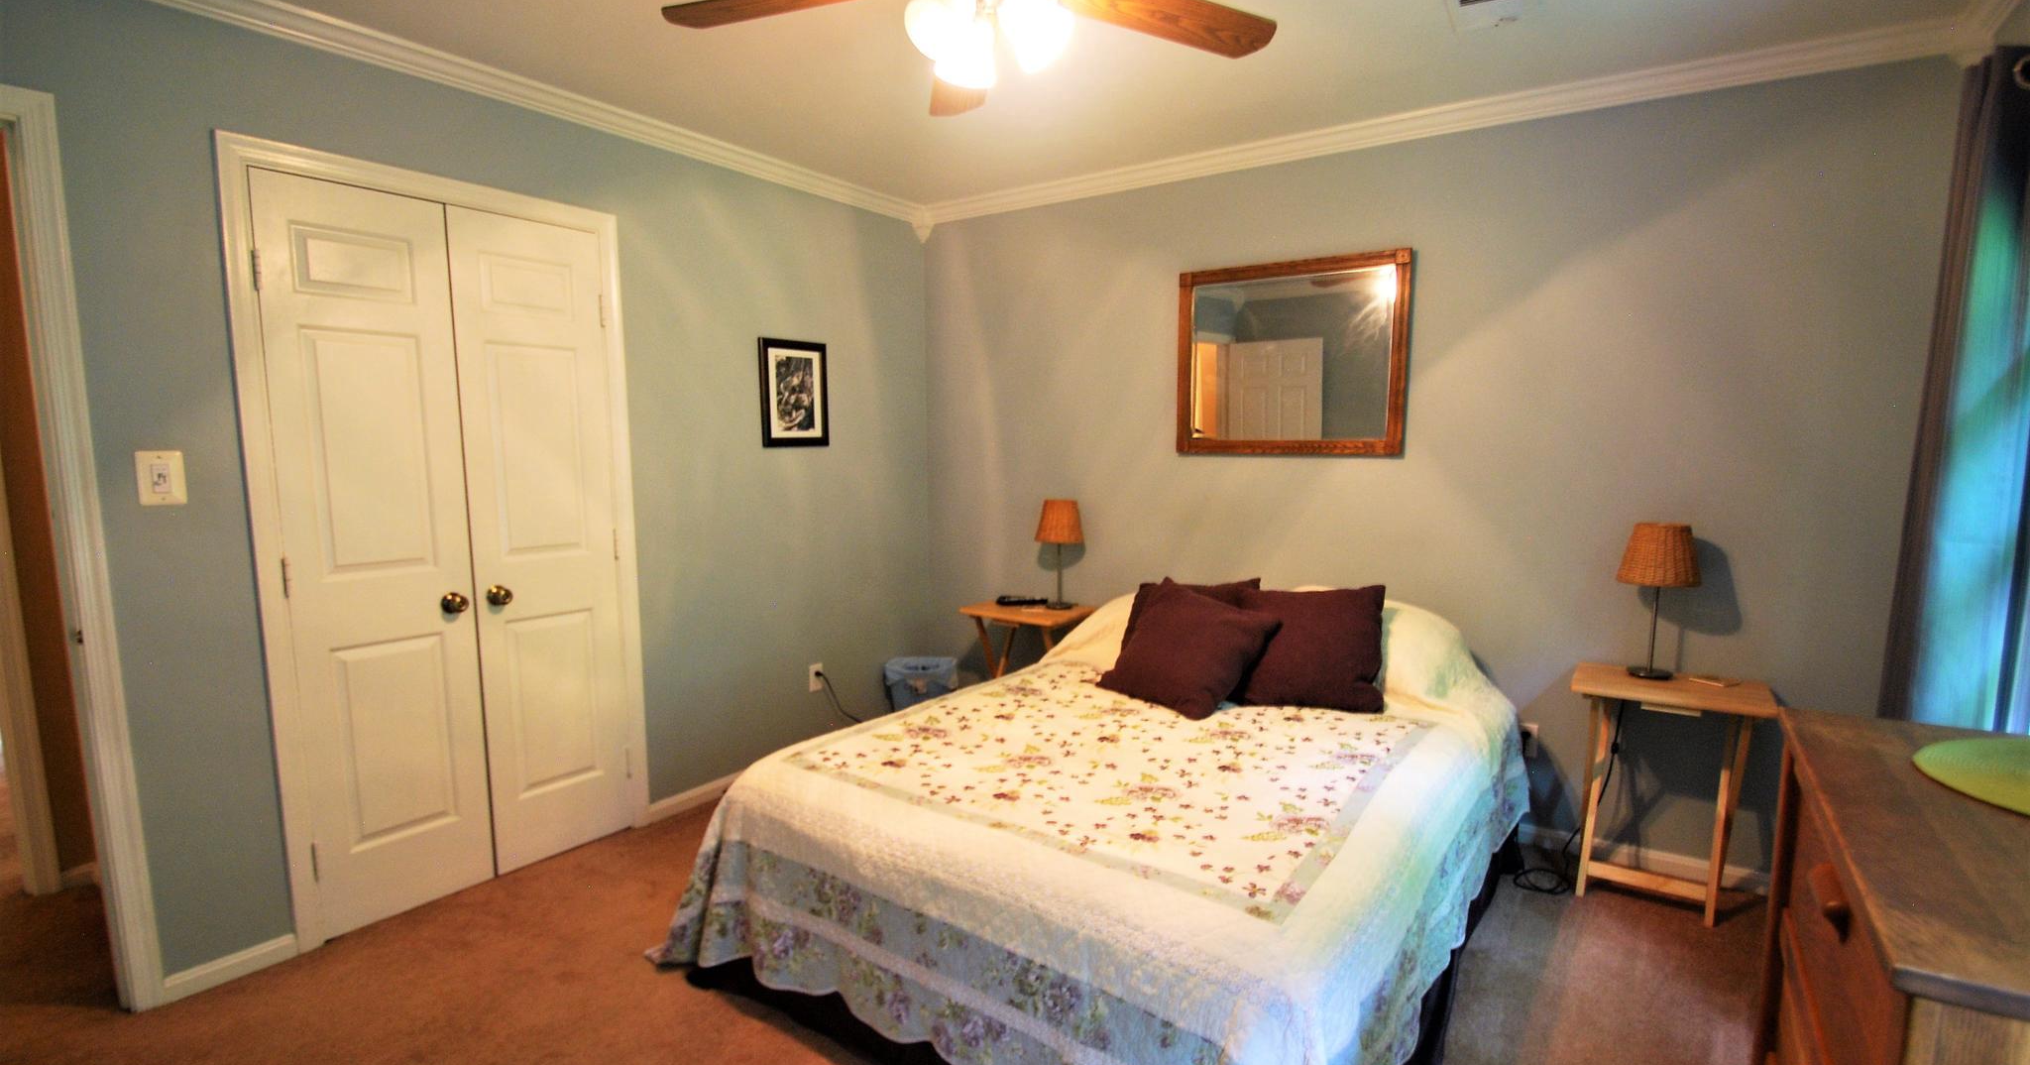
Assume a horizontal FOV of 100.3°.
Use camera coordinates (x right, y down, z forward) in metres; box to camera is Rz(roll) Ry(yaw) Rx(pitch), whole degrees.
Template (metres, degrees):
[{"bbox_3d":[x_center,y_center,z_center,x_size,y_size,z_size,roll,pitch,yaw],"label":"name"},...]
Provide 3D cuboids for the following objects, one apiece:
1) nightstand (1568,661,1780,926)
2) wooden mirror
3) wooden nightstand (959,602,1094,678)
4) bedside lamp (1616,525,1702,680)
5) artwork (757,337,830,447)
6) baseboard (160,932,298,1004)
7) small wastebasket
[{"bbox_3d":[1.926,0.755,2.542,0.475,0.645,0.365,5,8,35],"label":"nightstand"},{"bbox_3d":[0.987,-0.635,3.107,0.835,0.695,0.035,5,8,35],"label":"wooden mirror"},{"bbox_3d":[0.063,0.641,3.606,0.480,0.655,0.370,5,8,35],"label":"wooden nightstand"},{"bbox_3d":[1.924,0.212,2.540,0.210,0.455,0.210,5,8,35],"label":"bedside lamp"},{"bbox_3d":[-0.885,-0.564,3.456,0.025,0.428,0.346,5,8,35],"label":"artwork"},{"bbox_3d":[-1.963,1.098,2.123,0.015,0.062,0.270,5,8,35],"label":"baseboard"},{"bbox_3d":[-0.425,0.765,3.858,0.320,0.350,0.250,0,7,0],"label":"small wastebasket"}]

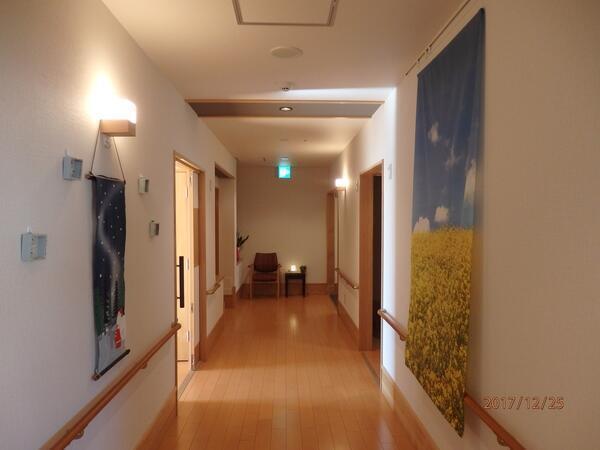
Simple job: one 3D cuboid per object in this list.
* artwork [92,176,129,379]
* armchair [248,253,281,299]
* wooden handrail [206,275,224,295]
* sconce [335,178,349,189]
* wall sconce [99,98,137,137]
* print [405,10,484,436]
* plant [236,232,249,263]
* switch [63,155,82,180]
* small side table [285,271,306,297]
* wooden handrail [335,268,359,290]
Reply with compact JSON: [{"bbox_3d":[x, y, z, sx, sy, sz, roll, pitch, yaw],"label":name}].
[{"bbox_3d":[-0.870,0.220,2.004,0.030,0.860,0.415,0,1,-2],"label":"artwork"},{"bbox_3d":[-0.656,0.967,8.227,0.620,0.820,0.570,0,1,-2],"label":"armchair"},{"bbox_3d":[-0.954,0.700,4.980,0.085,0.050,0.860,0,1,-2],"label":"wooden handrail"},{"bbox_3d":[0.571,-0.548,6.077,0.119,0.150,0.120,0,1,-2],"label":"sconce"},{"bbox_3d":[-0.830,-0.485,1.987,0.119,0.150,0.118,0,1,-2],"label":"wall sconce"},{"bbox_3d":[0.716,-0.014,2.267,0.050,1.815,0.880,1,1,-2],"label":"print"},{"bbox_3d":[-1.082,0.399,7.723,0.320,0.550,0.330,0,1,-2],"label":"plant"},{"bbox_3d":[-0.862,-0.208,1.647,0.031,0.085,0.090,0,1,-2],"label":"switch"},{"bbox_3d":[-0.086,1.150,8.330,0.385,0.455,0.360,0,1,-2],"label":"small side table"},{"bbox_3d":[0.598,0.688,5.806,0.085,0.050,1.840,0,1,-2],"label":"wooden handrail"}]

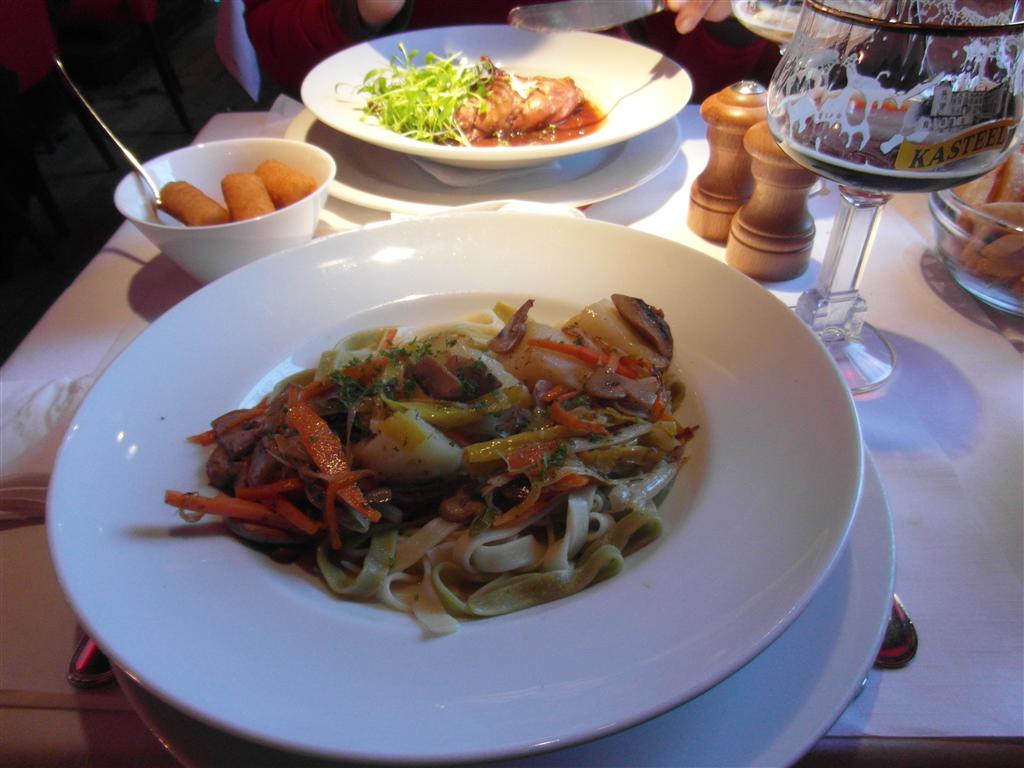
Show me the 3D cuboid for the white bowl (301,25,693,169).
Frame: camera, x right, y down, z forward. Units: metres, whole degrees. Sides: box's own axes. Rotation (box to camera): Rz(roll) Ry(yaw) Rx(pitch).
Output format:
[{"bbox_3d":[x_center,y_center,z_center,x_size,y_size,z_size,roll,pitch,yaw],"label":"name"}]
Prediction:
[{"bbox_3d":[-0.011,-0.228,0.580,0.302,0.045,0.302,0,41,0],"label":"white bowl"}]

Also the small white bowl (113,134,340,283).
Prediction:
[{"bbox_3d":[-0.164,-0.097,0.432,0.121,0.060,0.121,0,41,0],"label":"small white bowl"}]

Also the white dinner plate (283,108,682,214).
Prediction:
[{"bbox_3d":[-0.022,-0.209,0.592,0.320,0.024,0.320,0,41,0],"label":"white dinner plate"}]

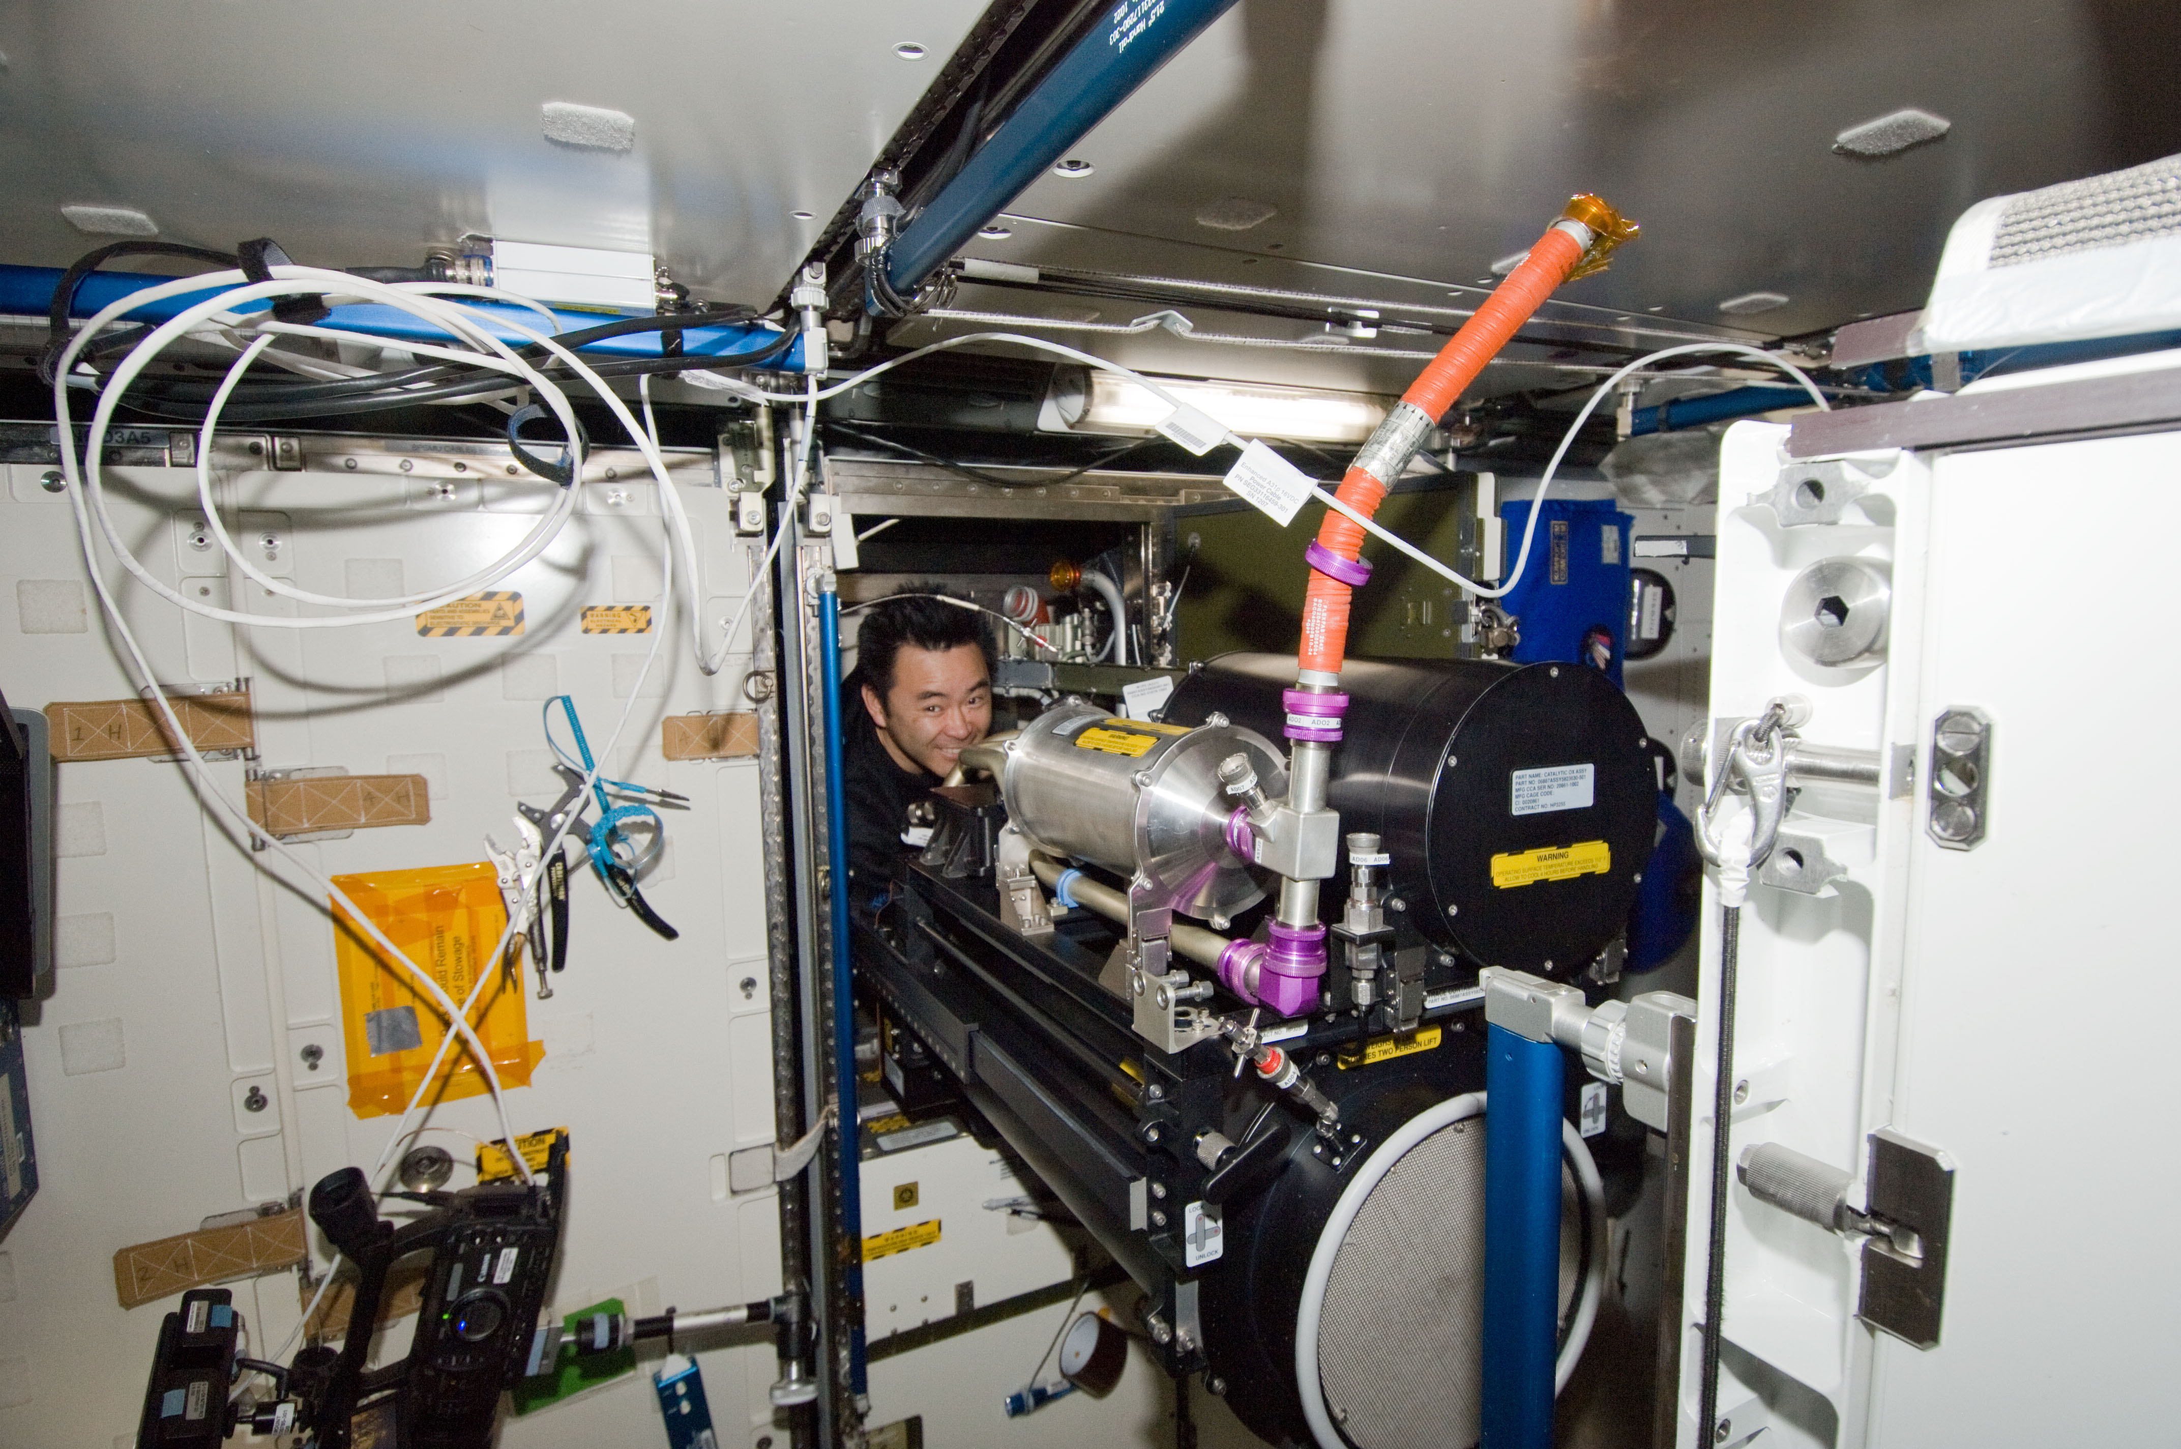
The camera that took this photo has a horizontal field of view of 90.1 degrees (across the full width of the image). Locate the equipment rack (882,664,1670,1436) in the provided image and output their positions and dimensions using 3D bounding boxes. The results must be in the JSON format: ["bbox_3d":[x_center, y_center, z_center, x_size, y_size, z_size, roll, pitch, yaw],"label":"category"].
[{"bbox_3d":[0.128,0.271,1.164,0.495,0.690,0.750,-4,6,-26],"label":"equipment rack"}]

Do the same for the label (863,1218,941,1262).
[{"bbox_3d":[-0.263,0.721,1.520,0.114,0.033,0.002,-4,6,-26],"label":"label"}]

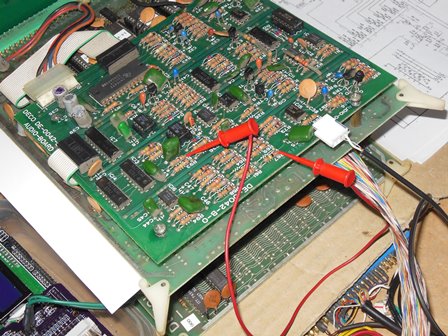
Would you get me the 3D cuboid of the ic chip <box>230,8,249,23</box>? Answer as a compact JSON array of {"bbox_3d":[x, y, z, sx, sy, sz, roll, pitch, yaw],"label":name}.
[{"bbox_3d":[0.009,-0.093,0.398,0.007,0.004,0.010,-37,55,-19],"label":"ic chip"}]

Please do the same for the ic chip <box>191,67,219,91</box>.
[{"bbox_3d":[-0.011,-0.049,0.367,0.007,0.004,0.019,-37,55,-19],"label":"ic chip"}]

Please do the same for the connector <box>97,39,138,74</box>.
[{"bbox_3d":[-0.063,-0.066,0.386,0.022,0.008,0.011,-37,55,-19],"label":"connector"}]

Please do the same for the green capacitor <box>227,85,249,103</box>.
[{"bbox_3d":[0.009,-0.042,0.367,0.006,0.005,0.014,-36,58,-22],"label":"green capacitor"}]

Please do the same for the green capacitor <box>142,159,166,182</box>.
[{"bbox_3d":[-0.036,0.002,0.337,0.006,0.005,0.013,-36,58,-22],"label":"green capacitor"}]

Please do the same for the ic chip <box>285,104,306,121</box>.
[{"bbox_3d":[0.037,-0.028,0.342,0.007,0.004,0.010,-37,55,-19],"label":"ic chip"}]

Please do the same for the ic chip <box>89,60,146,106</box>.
[{"bbox_3d":[-0.060,-0.050,0.375,0.035,0.004,0.015,-37,55,-19],"label":"ic chip"}]

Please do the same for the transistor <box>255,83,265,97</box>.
[{"bbox_3d":[0.020,-0.044,0.367,0.005,0.006,0.004,-36,58,-22],"label":"transistor"}]

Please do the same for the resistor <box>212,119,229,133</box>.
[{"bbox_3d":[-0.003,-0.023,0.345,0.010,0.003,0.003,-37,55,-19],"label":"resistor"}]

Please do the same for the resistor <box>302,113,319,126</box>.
[{"bbox_3d":[0.047,-0.026,0.353,0.009,0.003,0.003,-36,58,-22],"label":"resistor"}]

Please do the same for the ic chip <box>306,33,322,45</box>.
[{"bbox_3d":[0.055,-0.077,0.392,0.007,0.004,0.009,-36,58,-22],"label":"ic chip"}]

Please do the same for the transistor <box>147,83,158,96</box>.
[{"bbox_3d":[-0.040,-0.044,0.360,0.005,0.005,0.004,-37,55,-19],"label":"transistor"}]

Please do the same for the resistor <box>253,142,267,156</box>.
[{"bbox_3d":[0.018,-0.010,0.331,0.008,0.003,0.003,-37,55,-19],"label":"resistor"}]

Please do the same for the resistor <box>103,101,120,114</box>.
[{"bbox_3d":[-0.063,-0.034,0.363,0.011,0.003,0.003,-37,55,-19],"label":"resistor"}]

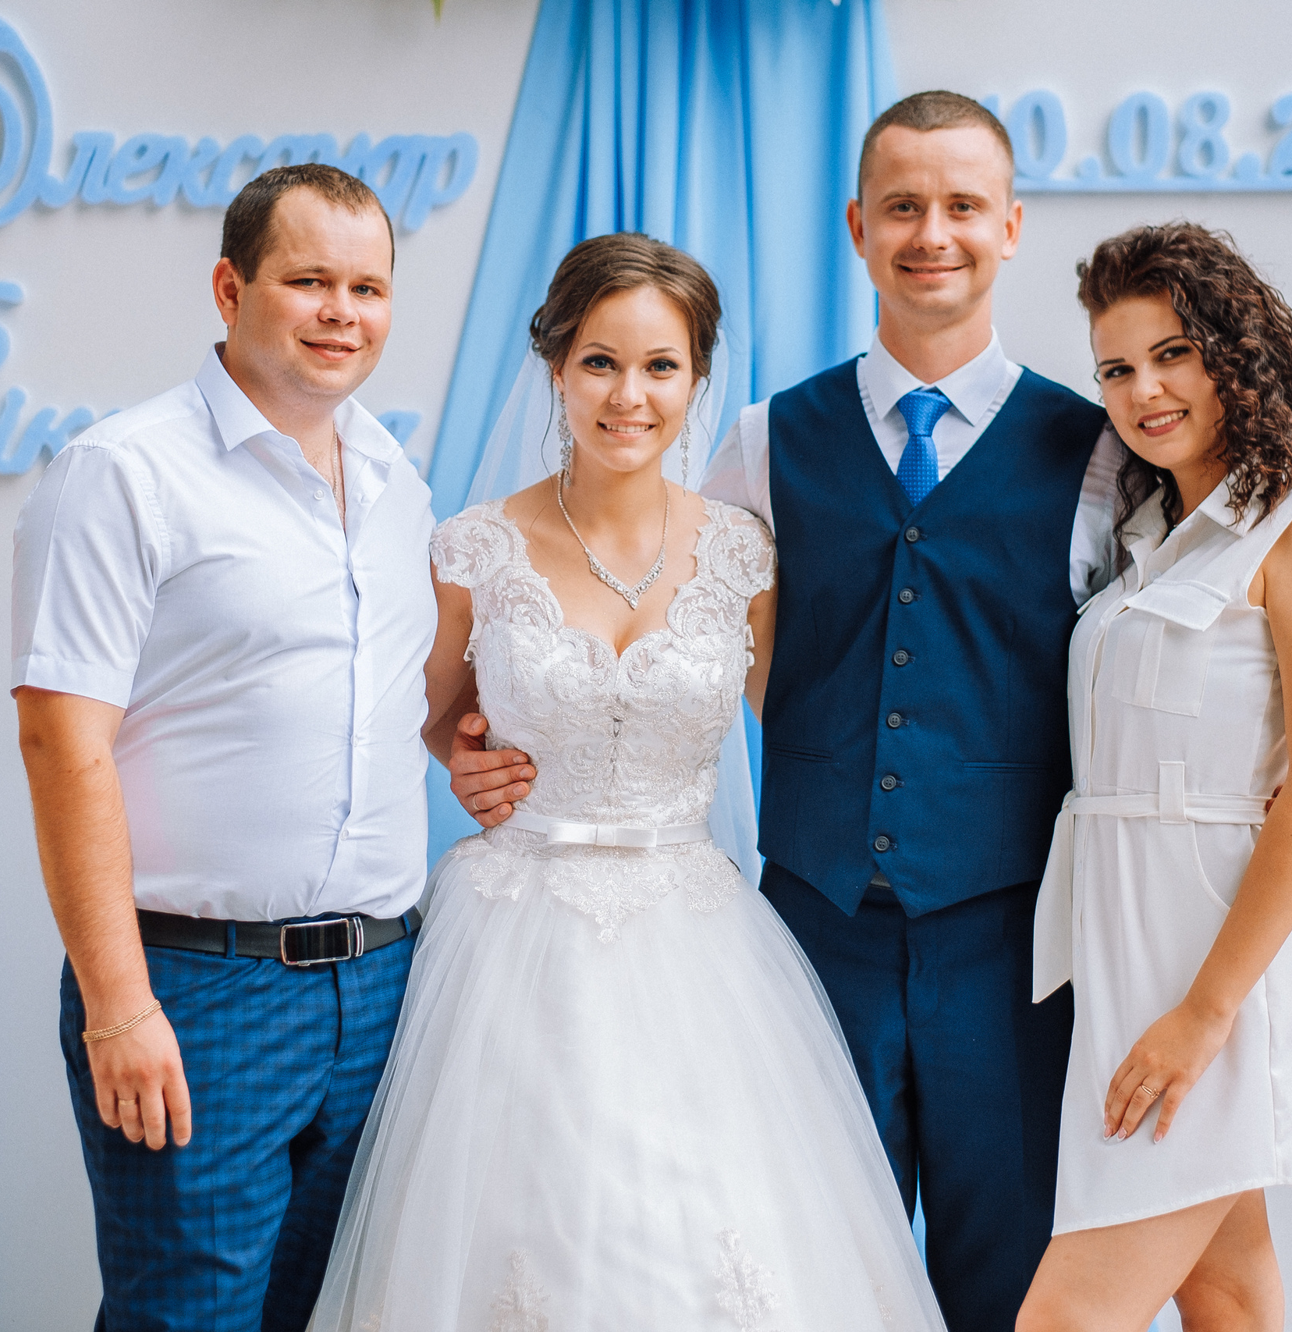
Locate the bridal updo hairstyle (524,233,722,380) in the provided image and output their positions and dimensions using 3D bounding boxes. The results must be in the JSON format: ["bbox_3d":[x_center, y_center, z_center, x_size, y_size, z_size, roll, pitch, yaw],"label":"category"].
[{"bbox_3d":[-0.021,-0.365,4.750,0.195,0.165,0.225,1,4,0],"label":"bridal updo hairstyle"}]

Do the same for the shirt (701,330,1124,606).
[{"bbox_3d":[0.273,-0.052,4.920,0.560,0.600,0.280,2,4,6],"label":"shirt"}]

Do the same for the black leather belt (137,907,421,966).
[{"bbox_3d":[-0.406,0.267,4.760,0.360,0.055,0.270,-2,5,-28],"label":"black leather belt"}]

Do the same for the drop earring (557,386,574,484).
[{"bbox_3d":[-0.082,-0.233,4.730,0.018,0.098,0.014,2,5,17],"label":"drop earring"}]

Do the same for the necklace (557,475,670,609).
[{"bbox_3d":[-0.035,-0.128,4.710,0.122,0.142,0.120,1,4,0],"label":"necklace"}]

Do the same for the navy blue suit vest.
[{"bbox_3d":[0.297,-0.030,4.910,0.365,0.580,0.260,3,4,6],"label":"navy blue suit vest"}]

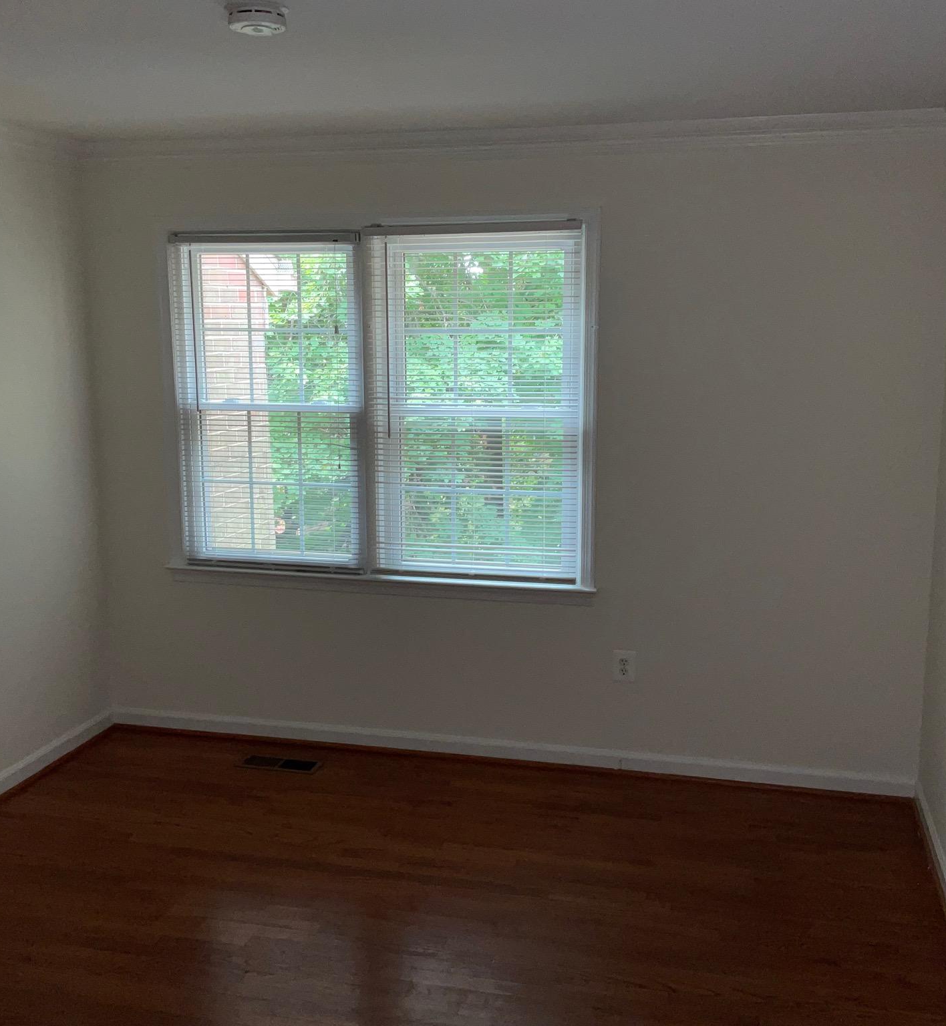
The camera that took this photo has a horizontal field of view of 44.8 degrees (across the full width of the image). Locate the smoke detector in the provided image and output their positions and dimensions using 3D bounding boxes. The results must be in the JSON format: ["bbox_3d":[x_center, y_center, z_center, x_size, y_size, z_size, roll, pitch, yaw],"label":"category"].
[{"bbox_3d":[-0.462,-1.062,2.456,0.134,0.046,0.134,0,10,0],"label":"smoke detector"}]

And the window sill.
[{"bbox_3d":[-0.393,0.277,4.555,1.785,0.076,0.090,2,10,14],"label":"window sill"}]

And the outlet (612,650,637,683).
[{"bbox_3d":[0.574,0.584,4.346,0.080,0.123,0.009,2,10,14],"label":"outlet"}]

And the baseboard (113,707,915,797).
[{"bbox_3d":[0.022,0.933,4.543,3.265,0.084,0.017,2,10,14],"label":"baseboard"}]

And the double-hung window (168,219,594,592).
[{"bbox_3d":[-0.382,-0.423,4.446,1.707,1.359,0.110,2,10,14],"label":"double-hung window"}]

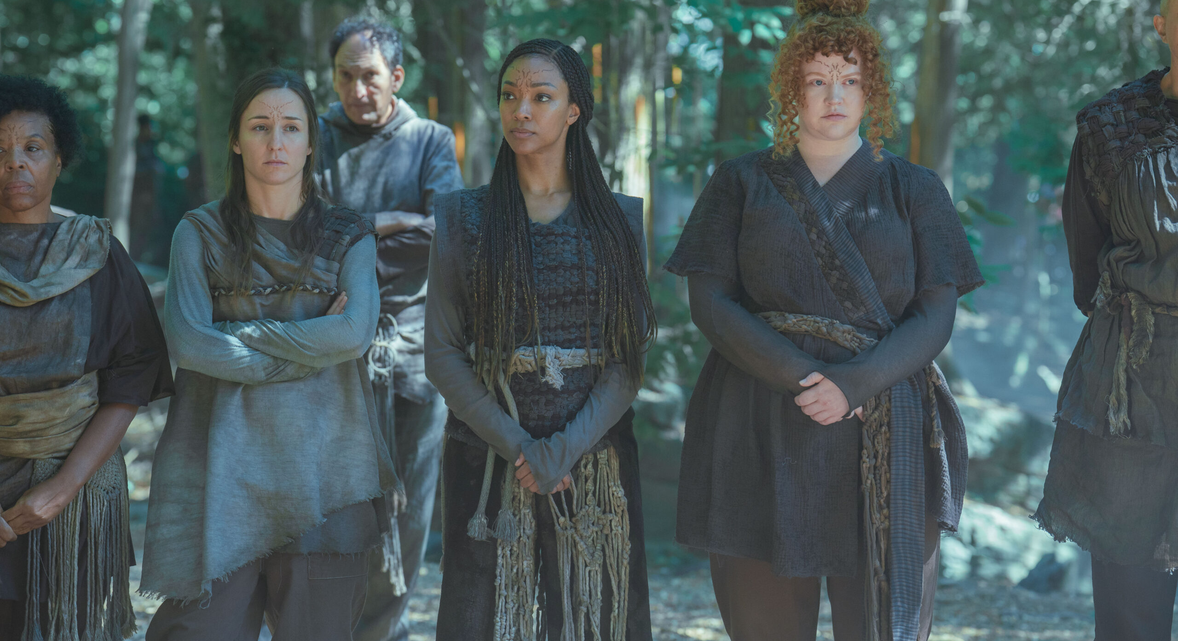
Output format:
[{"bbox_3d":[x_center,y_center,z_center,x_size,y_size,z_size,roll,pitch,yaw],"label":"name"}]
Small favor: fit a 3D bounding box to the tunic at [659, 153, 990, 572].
[{"bbox_3d":[0.450,0.081,8.250,0.600,0.830,0.420,0,4,-2],"label":"tunic"}]

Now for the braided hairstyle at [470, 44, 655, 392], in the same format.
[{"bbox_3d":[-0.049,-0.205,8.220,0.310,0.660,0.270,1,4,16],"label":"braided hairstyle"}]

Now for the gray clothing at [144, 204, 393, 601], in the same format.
[{"bbox_3d":[-0.628,0.160,8.400,0.470,0.765,0.360,0,4,-2],"label":"gray clothing"}]

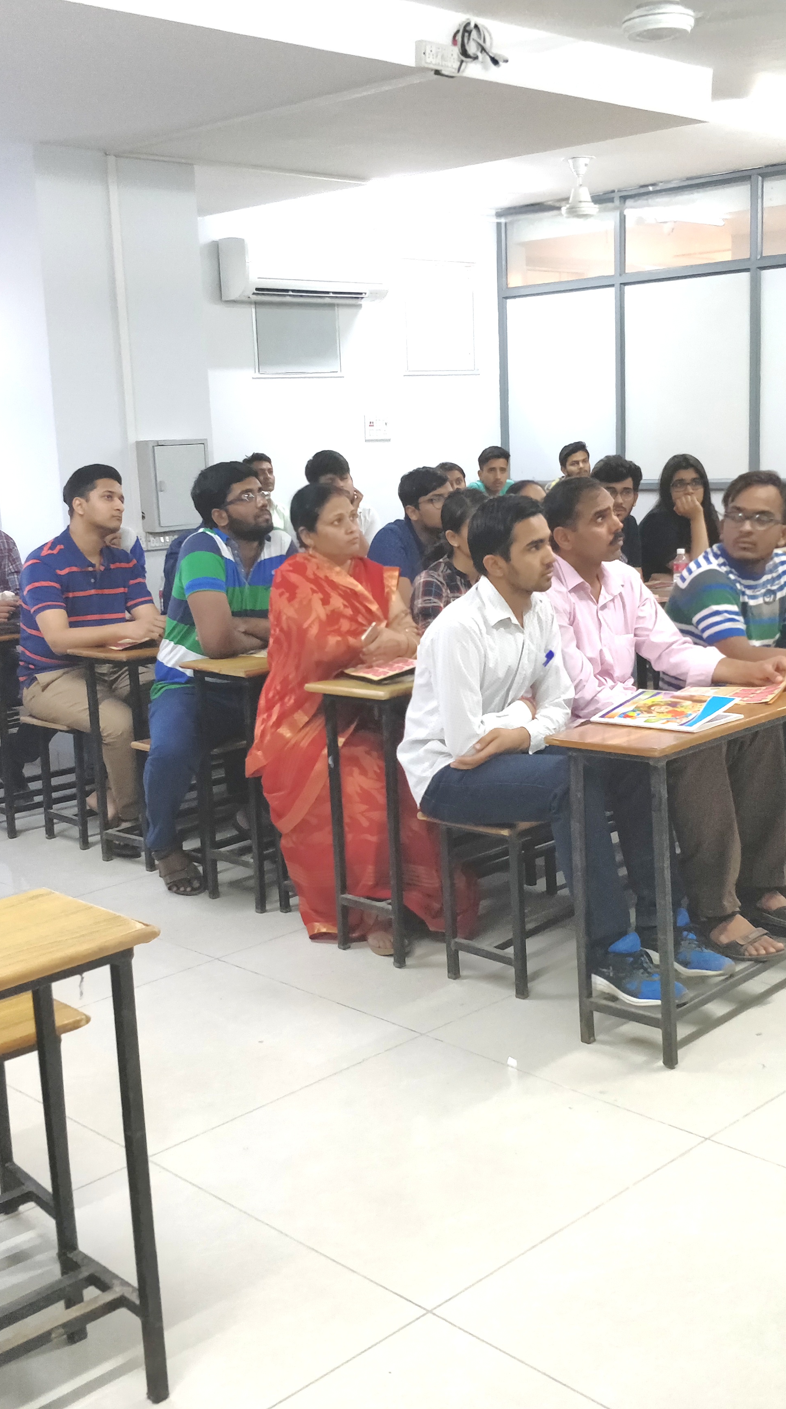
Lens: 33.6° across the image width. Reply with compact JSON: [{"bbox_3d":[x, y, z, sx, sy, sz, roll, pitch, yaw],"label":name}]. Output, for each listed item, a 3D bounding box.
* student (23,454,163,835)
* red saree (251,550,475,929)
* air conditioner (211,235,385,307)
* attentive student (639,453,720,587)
[{"bbox_3d":[-1.092,-0.174,4.955,0.840,1.370,0.500,9,17,42],"label":"student"},{"bbox_3d":[-0.048,0.073,3.836,0.550,1.050,0.750,-13,15,-43],"label":"red saree"},{"bbox_3d":[-0.501,-2.455,7.394,1.000,0.310,0.220,-11,14,-39],"label":"air conditioner"},{"bbox_3d":[1.314,-0.489,5.792,0.480,1.200,0.680,-6,12,-21],"label":"attentive student"}]

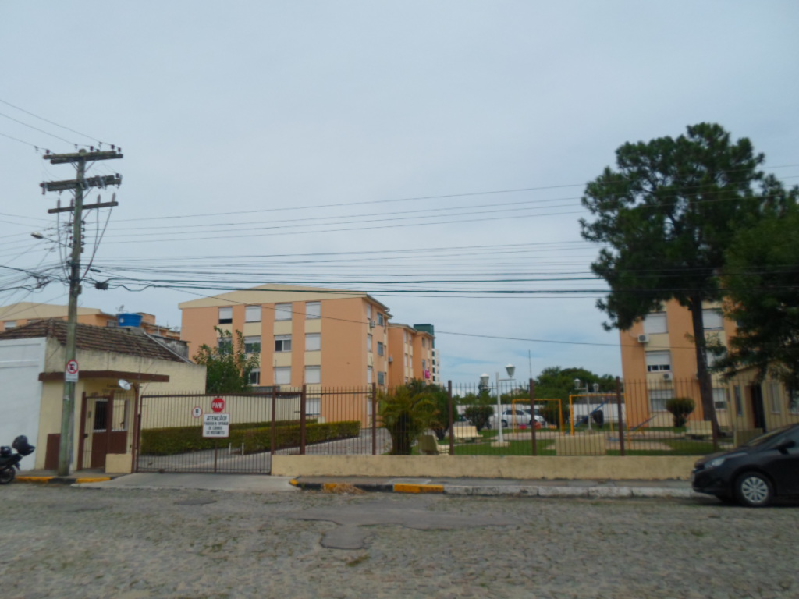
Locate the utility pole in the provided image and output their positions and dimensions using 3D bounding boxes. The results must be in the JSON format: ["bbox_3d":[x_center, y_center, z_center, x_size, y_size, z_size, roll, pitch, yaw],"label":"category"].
[{"bbox_3d":[-9.233,0.159,16.186,2.500,9.250,0.600,-3,-10,10],"label":"utility pole"}]

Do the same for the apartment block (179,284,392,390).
[{"bbox_3d":[-10.270,5.583,53.978,17.330,12.430,9.700,-3,-10,12],"label":"apartment block"}]

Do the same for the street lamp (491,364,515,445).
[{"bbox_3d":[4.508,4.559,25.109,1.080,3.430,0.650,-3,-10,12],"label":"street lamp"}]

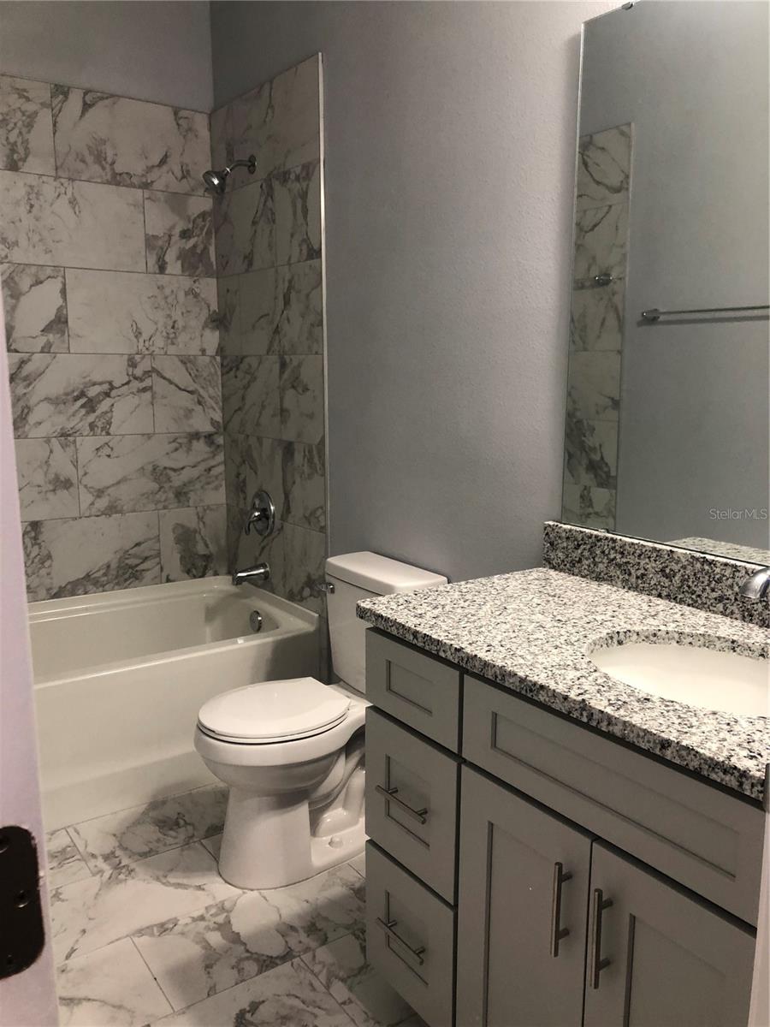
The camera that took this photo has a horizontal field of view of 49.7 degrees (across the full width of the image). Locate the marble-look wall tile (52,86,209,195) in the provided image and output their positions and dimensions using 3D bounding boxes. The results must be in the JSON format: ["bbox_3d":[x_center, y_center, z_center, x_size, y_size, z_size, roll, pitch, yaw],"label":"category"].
[{"bbox_3d":[-0.924,-1.377,3.111,0.599,0.304,0.010,-7,12,-35],"label":"marble-look wall tile"}]

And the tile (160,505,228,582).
[{"bbox_3d":[-0.803,0.121,3.469,0.283,0.304,0.010,-7,12,-35],"label":"tile"}]

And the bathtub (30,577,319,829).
[{"bbox_3d":[-1.078,0.636,2.869,1.520,0.505,0.785,-7,12,-35],"label":"bathtub"}]

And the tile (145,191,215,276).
[{"bbox_3d":[-0.796,-1.085,3.242,0.286,0.305,0.012,-7,12,-34],"label":"tile"}]

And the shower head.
[{"bbox_3d":[-0.564,-1.221,2.978,0.198,0.150,0.082,-7,12,-35],"label":"shower head"}]

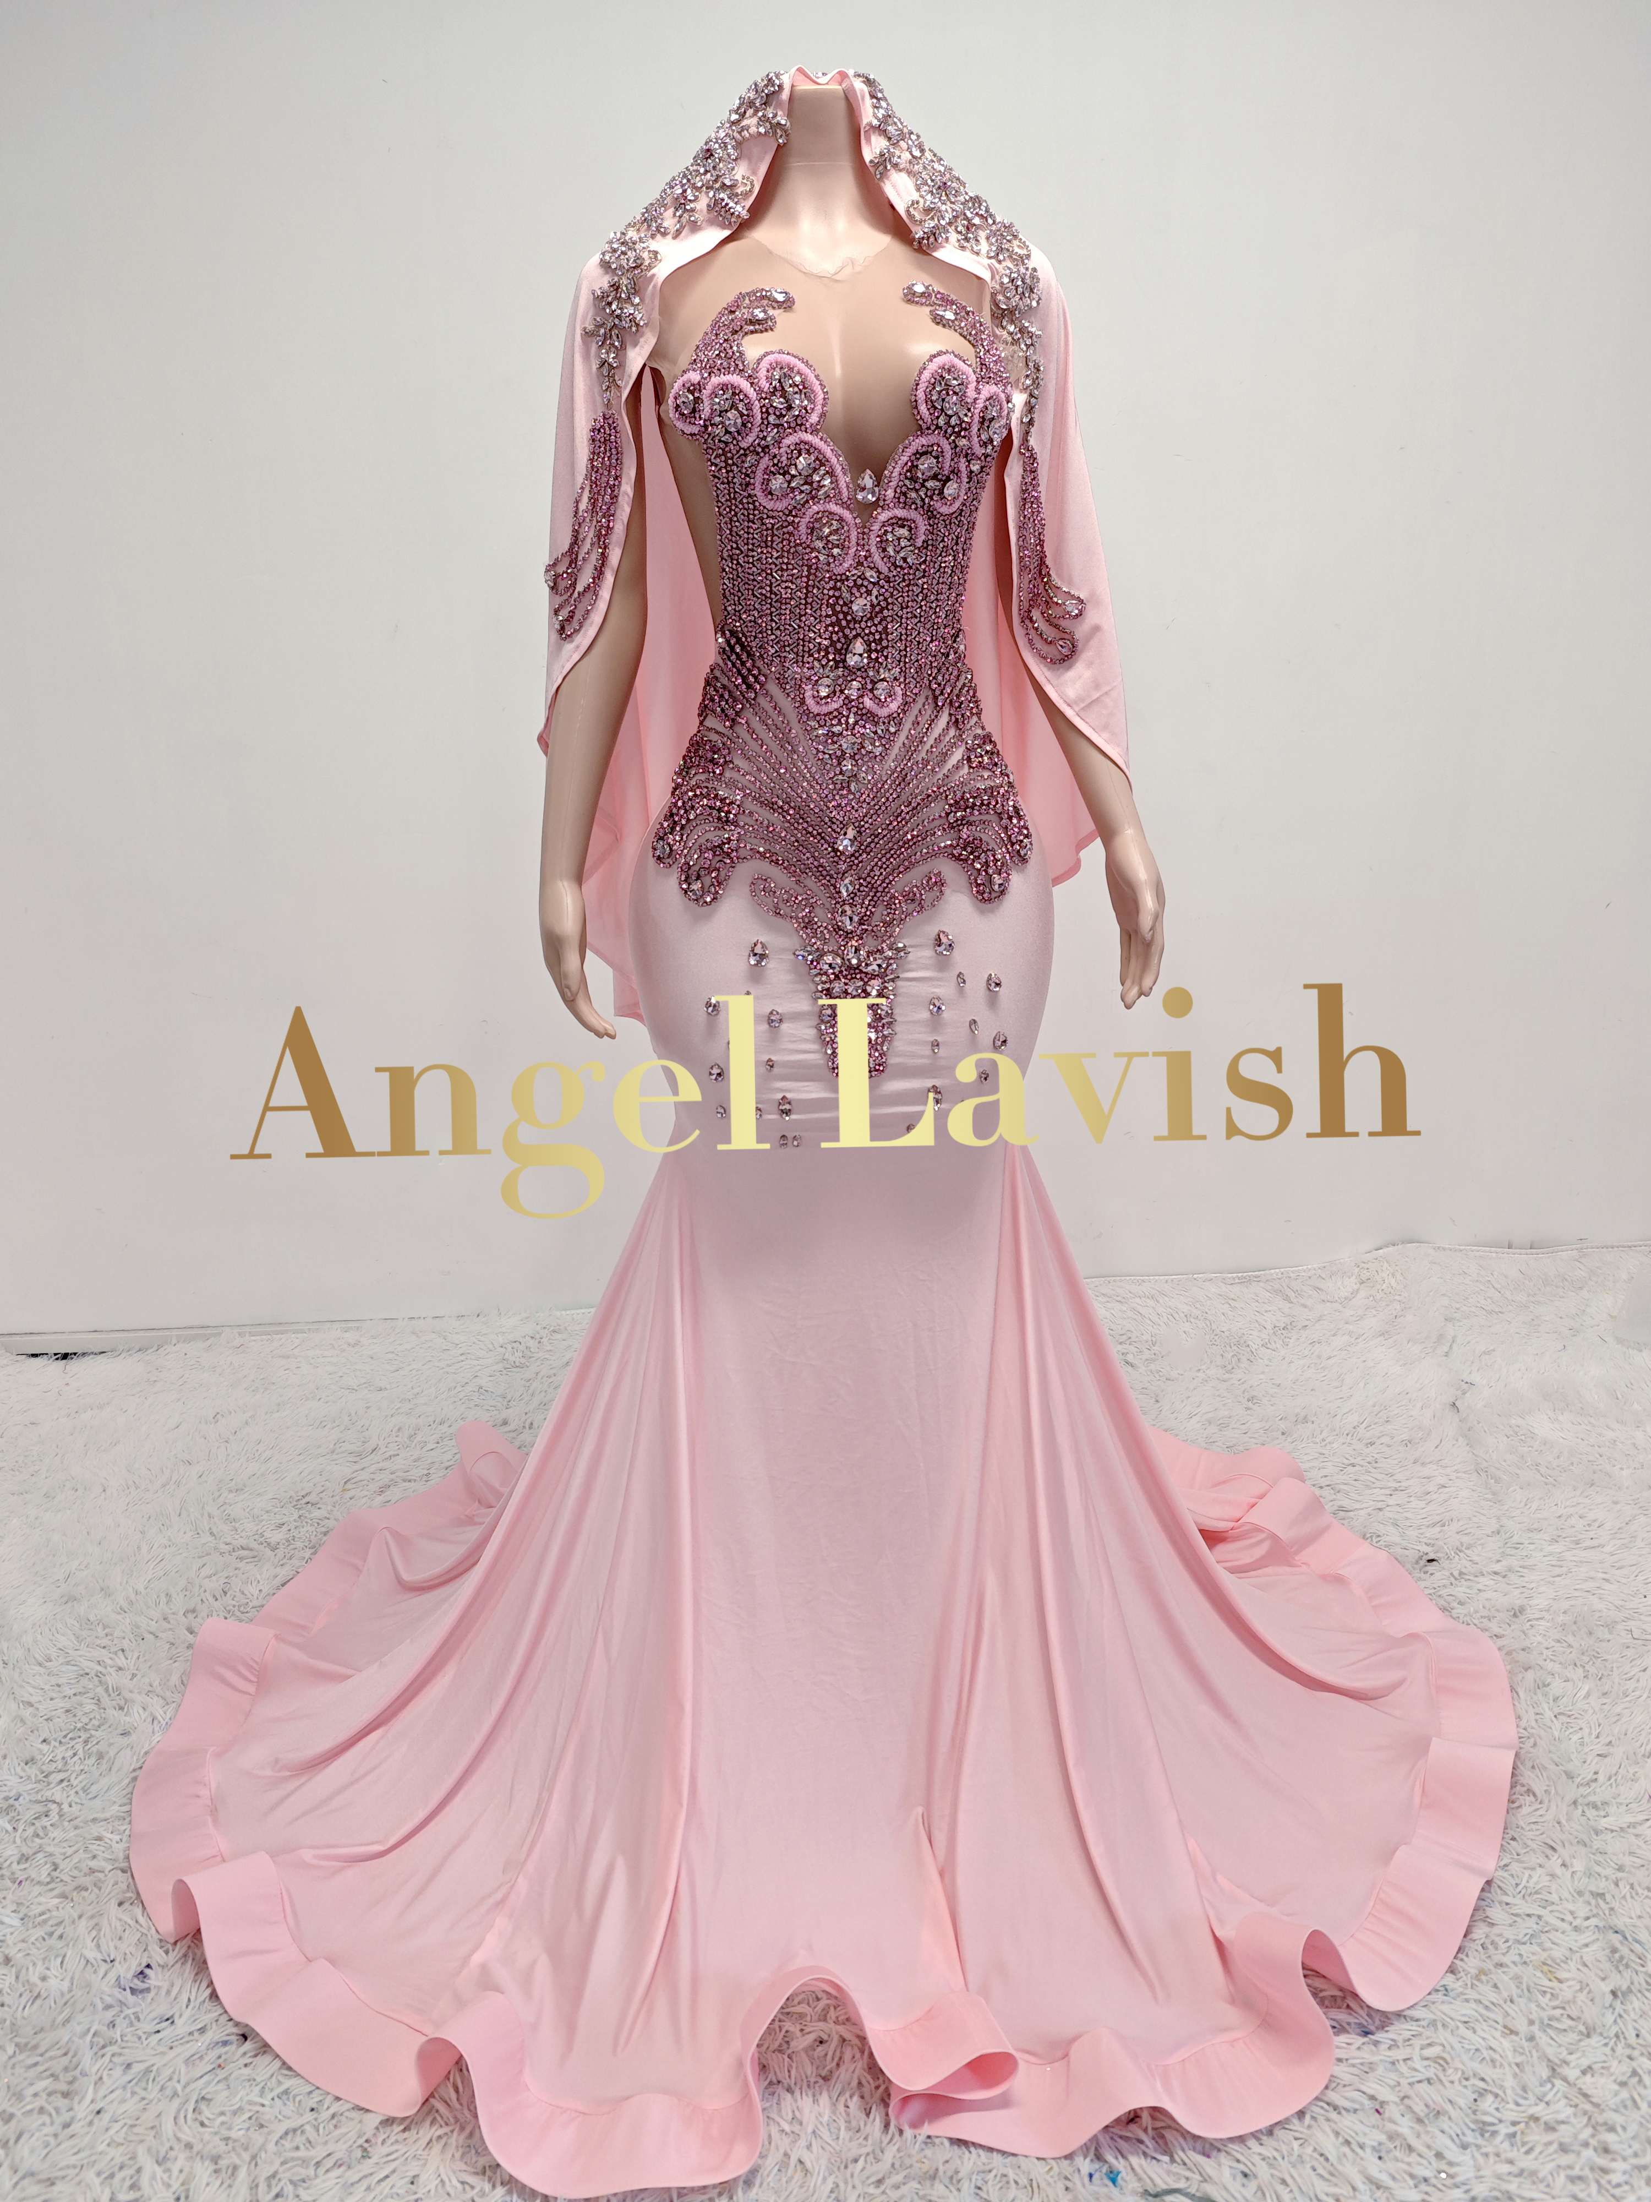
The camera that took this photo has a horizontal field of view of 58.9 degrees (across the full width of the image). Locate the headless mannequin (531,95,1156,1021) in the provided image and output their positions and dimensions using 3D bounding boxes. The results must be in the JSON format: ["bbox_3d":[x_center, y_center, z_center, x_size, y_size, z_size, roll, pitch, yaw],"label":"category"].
[{"bbox_3d":[0.024,-0.425,1.300,0.570,0.860,0.290,-2,8,-11],"label":"headless mannequin"}]

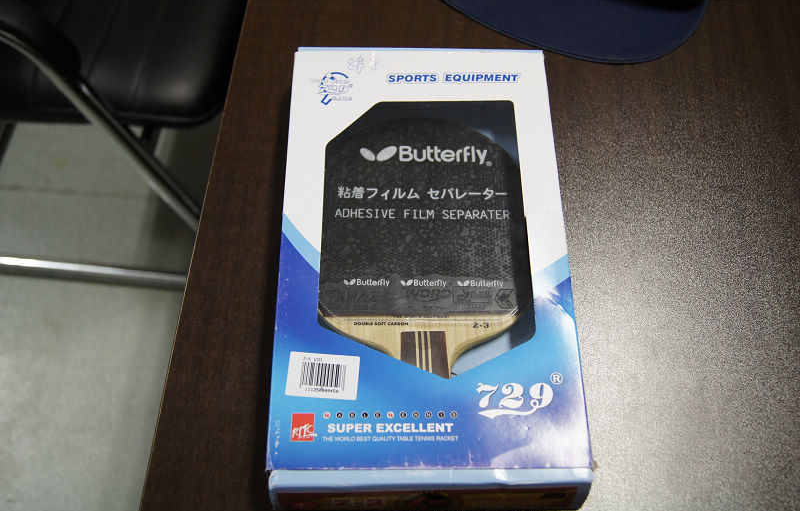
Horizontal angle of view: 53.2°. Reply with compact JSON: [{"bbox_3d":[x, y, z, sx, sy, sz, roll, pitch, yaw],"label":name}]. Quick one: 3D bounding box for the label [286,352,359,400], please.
[{"bbox_3d":[-0.043,0.068,0.448,0.040,0.001,0.026,3,62,0],"label":"label"}]

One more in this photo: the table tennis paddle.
[{"bbox_3d":[0.014,0.016,0.493,0.150,0.023,0.243,0,62,-1],"label":"table tennis paddle"}]

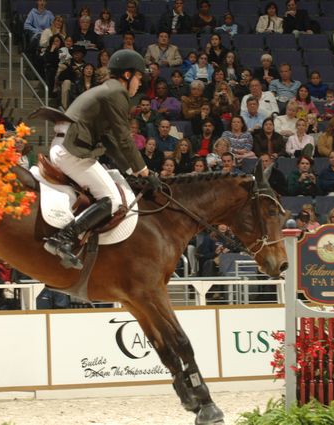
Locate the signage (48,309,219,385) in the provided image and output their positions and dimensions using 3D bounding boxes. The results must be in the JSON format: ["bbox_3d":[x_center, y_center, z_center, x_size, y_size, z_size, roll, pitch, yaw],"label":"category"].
[{"bbox_3d":[-0.365,1.573,31.756,2.420,0.909,0.060,0,-3,-36],"label":"signage"}]

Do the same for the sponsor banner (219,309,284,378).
[{"bbox_3d":[1.605,1.573,33.161,2.420,0.909,0.060,0,-3,-36],"label":"sponsor banner"}]

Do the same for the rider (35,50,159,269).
[{"bbox_3d":[-0.435,-0.332,17.000,0.800,1.360,0.580,0,0,8],"label":"rider"}]

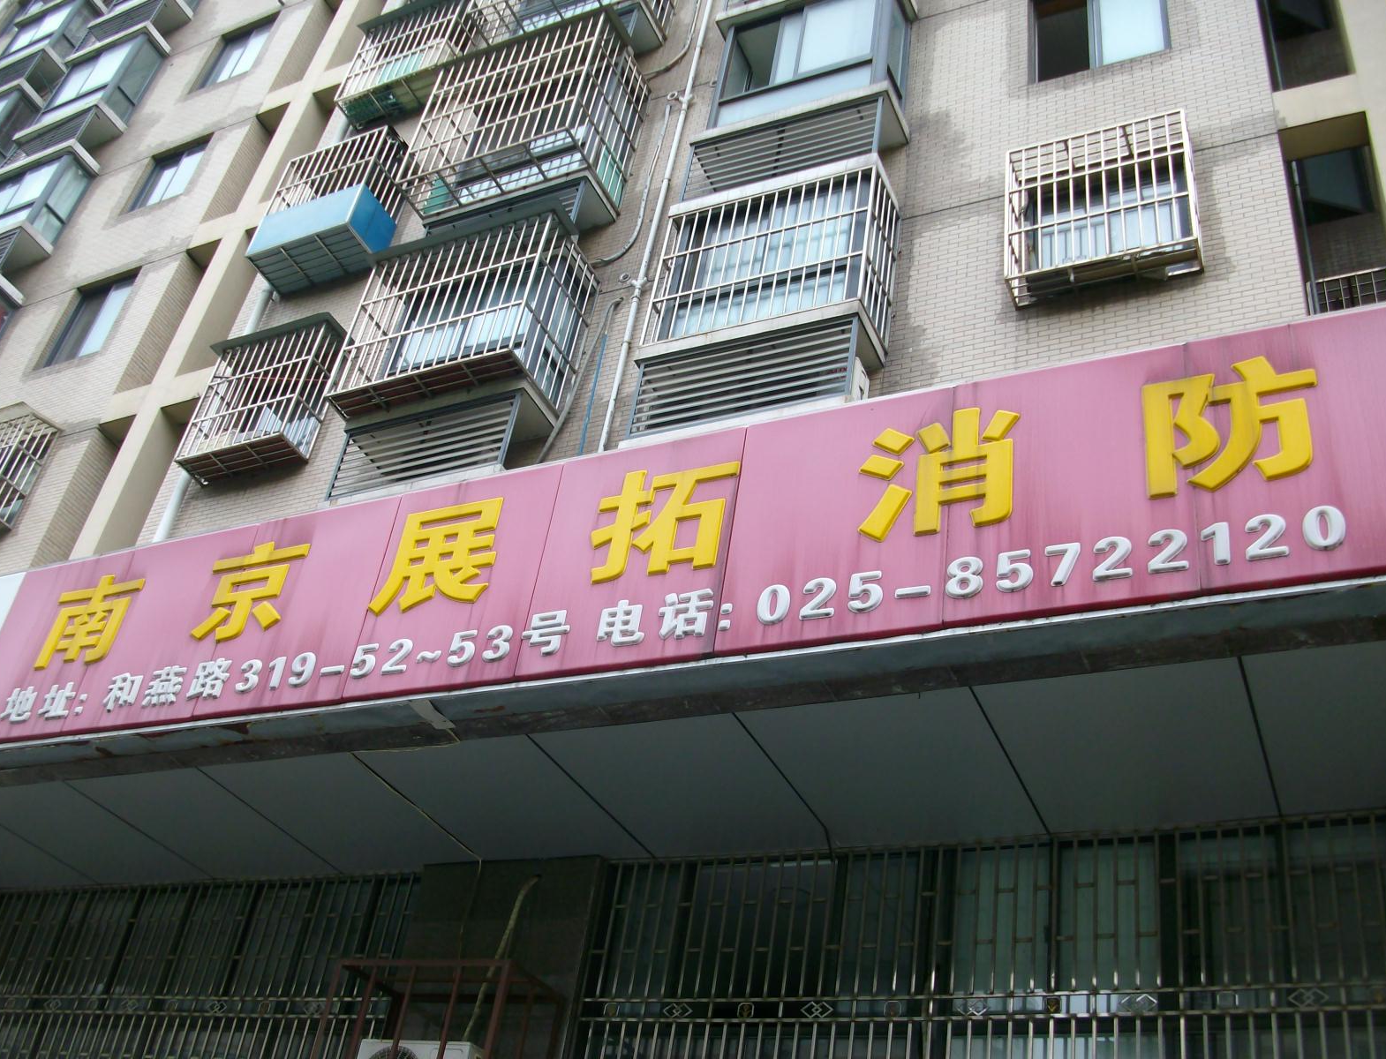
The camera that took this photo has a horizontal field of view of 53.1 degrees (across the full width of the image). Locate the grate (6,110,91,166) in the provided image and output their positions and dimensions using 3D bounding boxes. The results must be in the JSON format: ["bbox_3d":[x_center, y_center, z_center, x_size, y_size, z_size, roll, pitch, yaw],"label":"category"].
[{"bbox_3d":[-9.416,-5.693,20.307,1.480,0.680,0.080,-9,-39,24],"label":"grate"}]

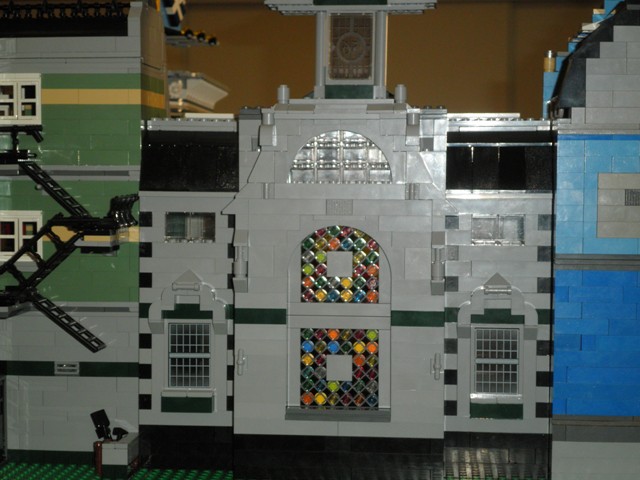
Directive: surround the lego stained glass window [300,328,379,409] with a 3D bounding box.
[{"bbox_3d":[0.012,0.078,0.828,0.048,0.049,0.007,1,3,6],"label":"lego stained glass window"}]

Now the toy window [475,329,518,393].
[{"bbox_3d":[0.109,0.074,0.834,0.027,0.041,0.006,1,3,6],"label":"toy window"}]

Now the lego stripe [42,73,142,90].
[{"bbox_3d":[-0.144,-0.100,0.855,0.064,0.010,0.008,1,3,6],"label":"lego stripe"}]

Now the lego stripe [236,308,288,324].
[{"bbox_3d":[-0.036,0.047,0.824,0.032,0.010,0.008,1,3,6],"label":"lego stripe"}]

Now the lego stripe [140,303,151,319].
[{"bbox_3d":[-0.110,0.044,0.855,0.008,0.010,0.008,1,3,6],"label":"lego stripe"}]

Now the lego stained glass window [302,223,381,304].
[{"bbox_3d":[0.012,0.014,0.824,0.048,0.047,0.007,1,3,6],"label":"lego stained glass window"}]

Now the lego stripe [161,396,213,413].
[{"bbox_3d":[-0.083,0.103,0.847,0.032,0.010,0.008,1,3,6],"label":"lego stripe"}]

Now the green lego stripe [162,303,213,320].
[{"bbox_3d":[-0.082,0.045,0.844,0.032,0.010,0.008,1,3,6],"label":"green lego stripe"}]

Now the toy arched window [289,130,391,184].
[{"bbox_3d":[0.013,-0.051,0.822,0.064,0.032,0.008,1,3,6],"label":"toy arched window"}]

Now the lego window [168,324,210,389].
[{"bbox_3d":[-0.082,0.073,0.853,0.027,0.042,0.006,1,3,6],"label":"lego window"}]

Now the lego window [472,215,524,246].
[{"bbox_3d":[0.110,-0.006,0.831,0.032,0.019,0.008,1,3,6],"label":"lego window"}]

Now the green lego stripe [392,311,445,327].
[{"bbox_3d":[0.059,0.047,0.815,0.032,0.010,0.008,1,3,6],"label":"green lego stripe"}]

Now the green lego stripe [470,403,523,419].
[{"bbox_3d":[0.109,0.105,0.828,0.032,0.010,0.008,1,3,6],"label":"green lego stripe"}]

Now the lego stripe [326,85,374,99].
[{"bbox_3d":[0.020,-0.097,0.886,0.032,0.009,0.008,1,3,6],"label":"lego stripe"}]

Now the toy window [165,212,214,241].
[{"bbox_3d":[-0.082,-0.008,0.850,0.032,0.019,0.008,1,3,6],"label":"toy window"}]

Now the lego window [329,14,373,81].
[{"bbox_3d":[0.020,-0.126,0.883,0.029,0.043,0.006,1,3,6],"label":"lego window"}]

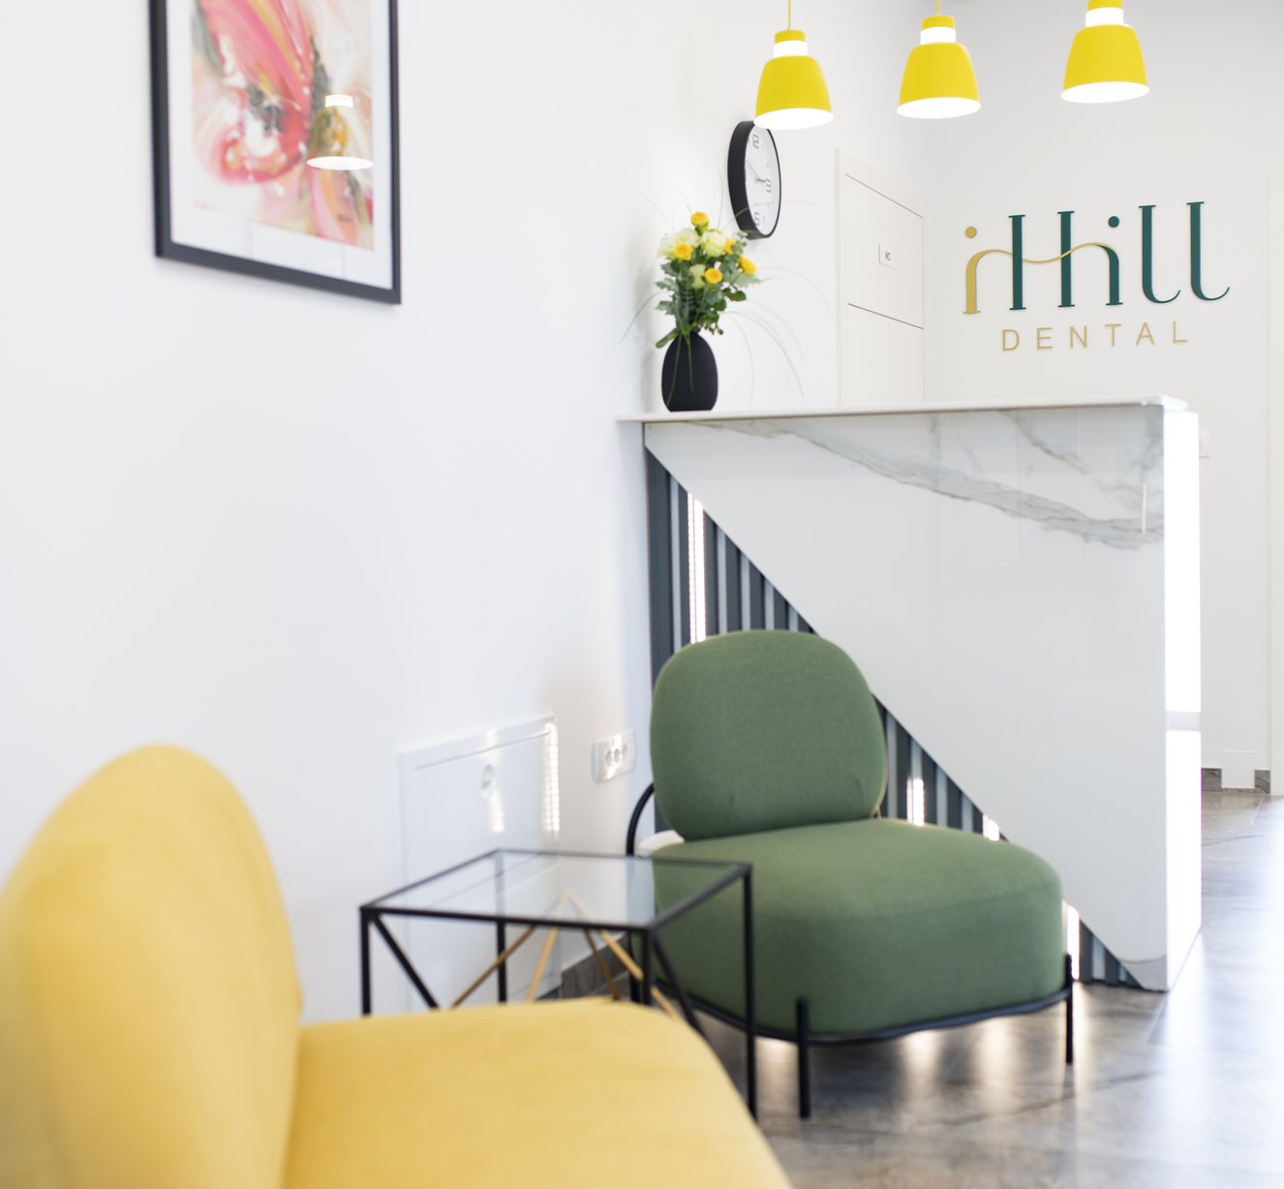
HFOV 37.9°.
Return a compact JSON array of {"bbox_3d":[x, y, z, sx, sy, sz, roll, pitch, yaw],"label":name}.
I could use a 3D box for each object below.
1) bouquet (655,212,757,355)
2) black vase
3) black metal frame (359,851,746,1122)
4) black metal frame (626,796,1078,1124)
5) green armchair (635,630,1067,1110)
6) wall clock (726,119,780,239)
[{"bbox_3d":[0.141,-0.688,4.128,0.228,0.313,0.208,-1,3,0],"label":"bouquet"},{"bbox_3d":[0.105,-0.490,4.154,0.127,0.184,0.127,-1,3,0],"label":"black vase"},{"bbox_3d":[-0.105,0.661,2.807,0.449,0.453,0.460,0,3,22],"label":"black metal frame"},{"bbox_3d":[0.381,0.584,3.461,0.645,0.526,0.655,-3,3,-28],"label":"black metal frame"},{"bbox_3d":[0.379,0.462,3.455,0.650,0.771,0.695,-3,3,-28],"label":"green armchair"},{"bbox_3d":[0.297,-1.080,4.890,0.044,0.302,0.302,0,3,22],"label":"wall clock"}]

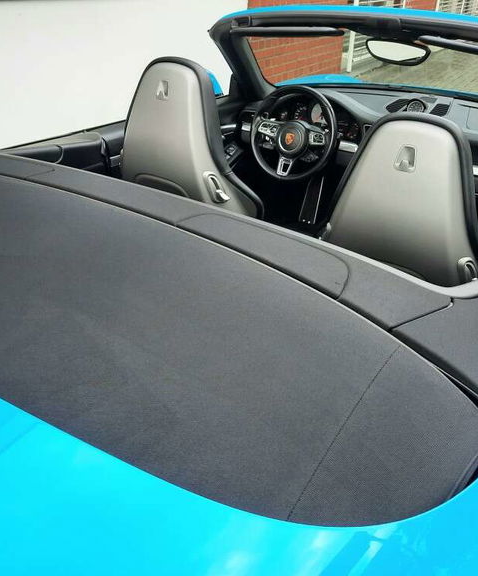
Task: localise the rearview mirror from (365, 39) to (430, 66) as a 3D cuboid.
[{"bbox_3d":[0.527,-0.786,1.851,0.050,0.068,0.240,-27,41,-31],"label":"rearview mirror"}]

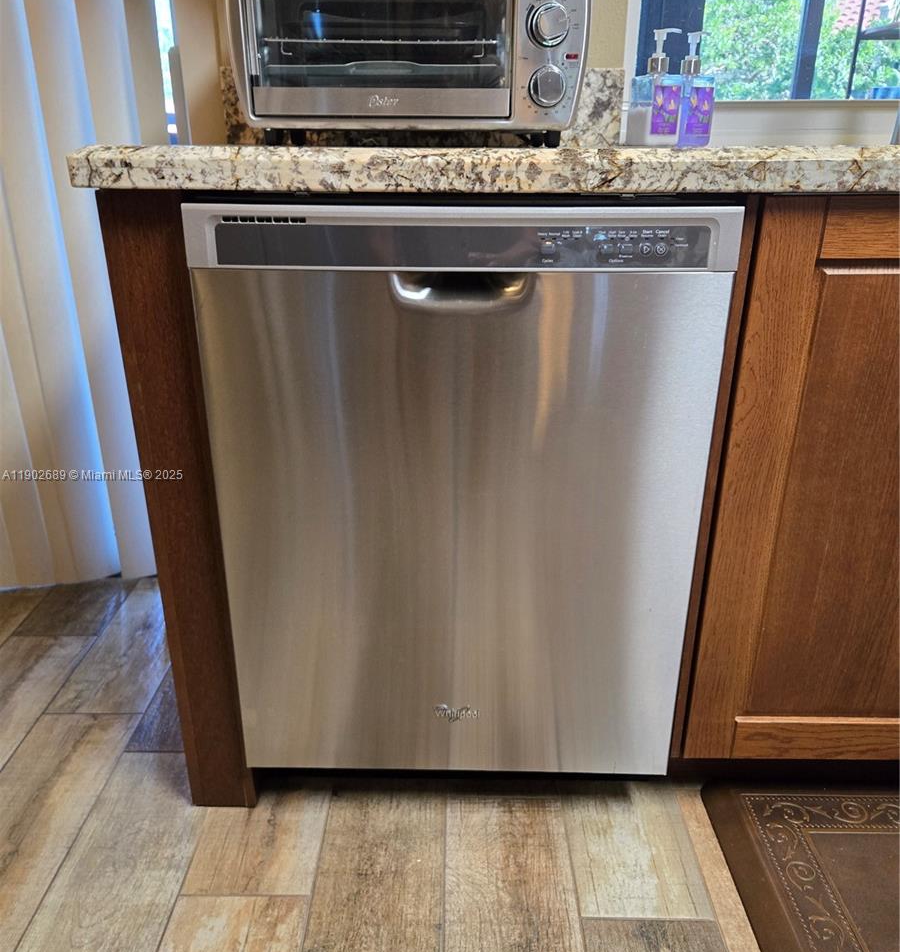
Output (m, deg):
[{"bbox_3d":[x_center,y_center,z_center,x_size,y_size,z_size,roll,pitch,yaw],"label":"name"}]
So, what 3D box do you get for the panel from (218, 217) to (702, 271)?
[{"bbox_3d":[0.014,-0.254,0.875,0.549,0.054,0.015,0,23,0],"label":"panel"}]

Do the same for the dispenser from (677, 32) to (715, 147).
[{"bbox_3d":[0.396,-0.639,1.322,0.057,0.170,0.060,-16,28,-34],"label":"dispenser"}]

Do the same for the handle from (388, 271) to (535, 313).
[{"bbox_3d":[0.013,-0.209,0.901,0.163,0.047,0.035,0,23,0],"label":"handle"}]

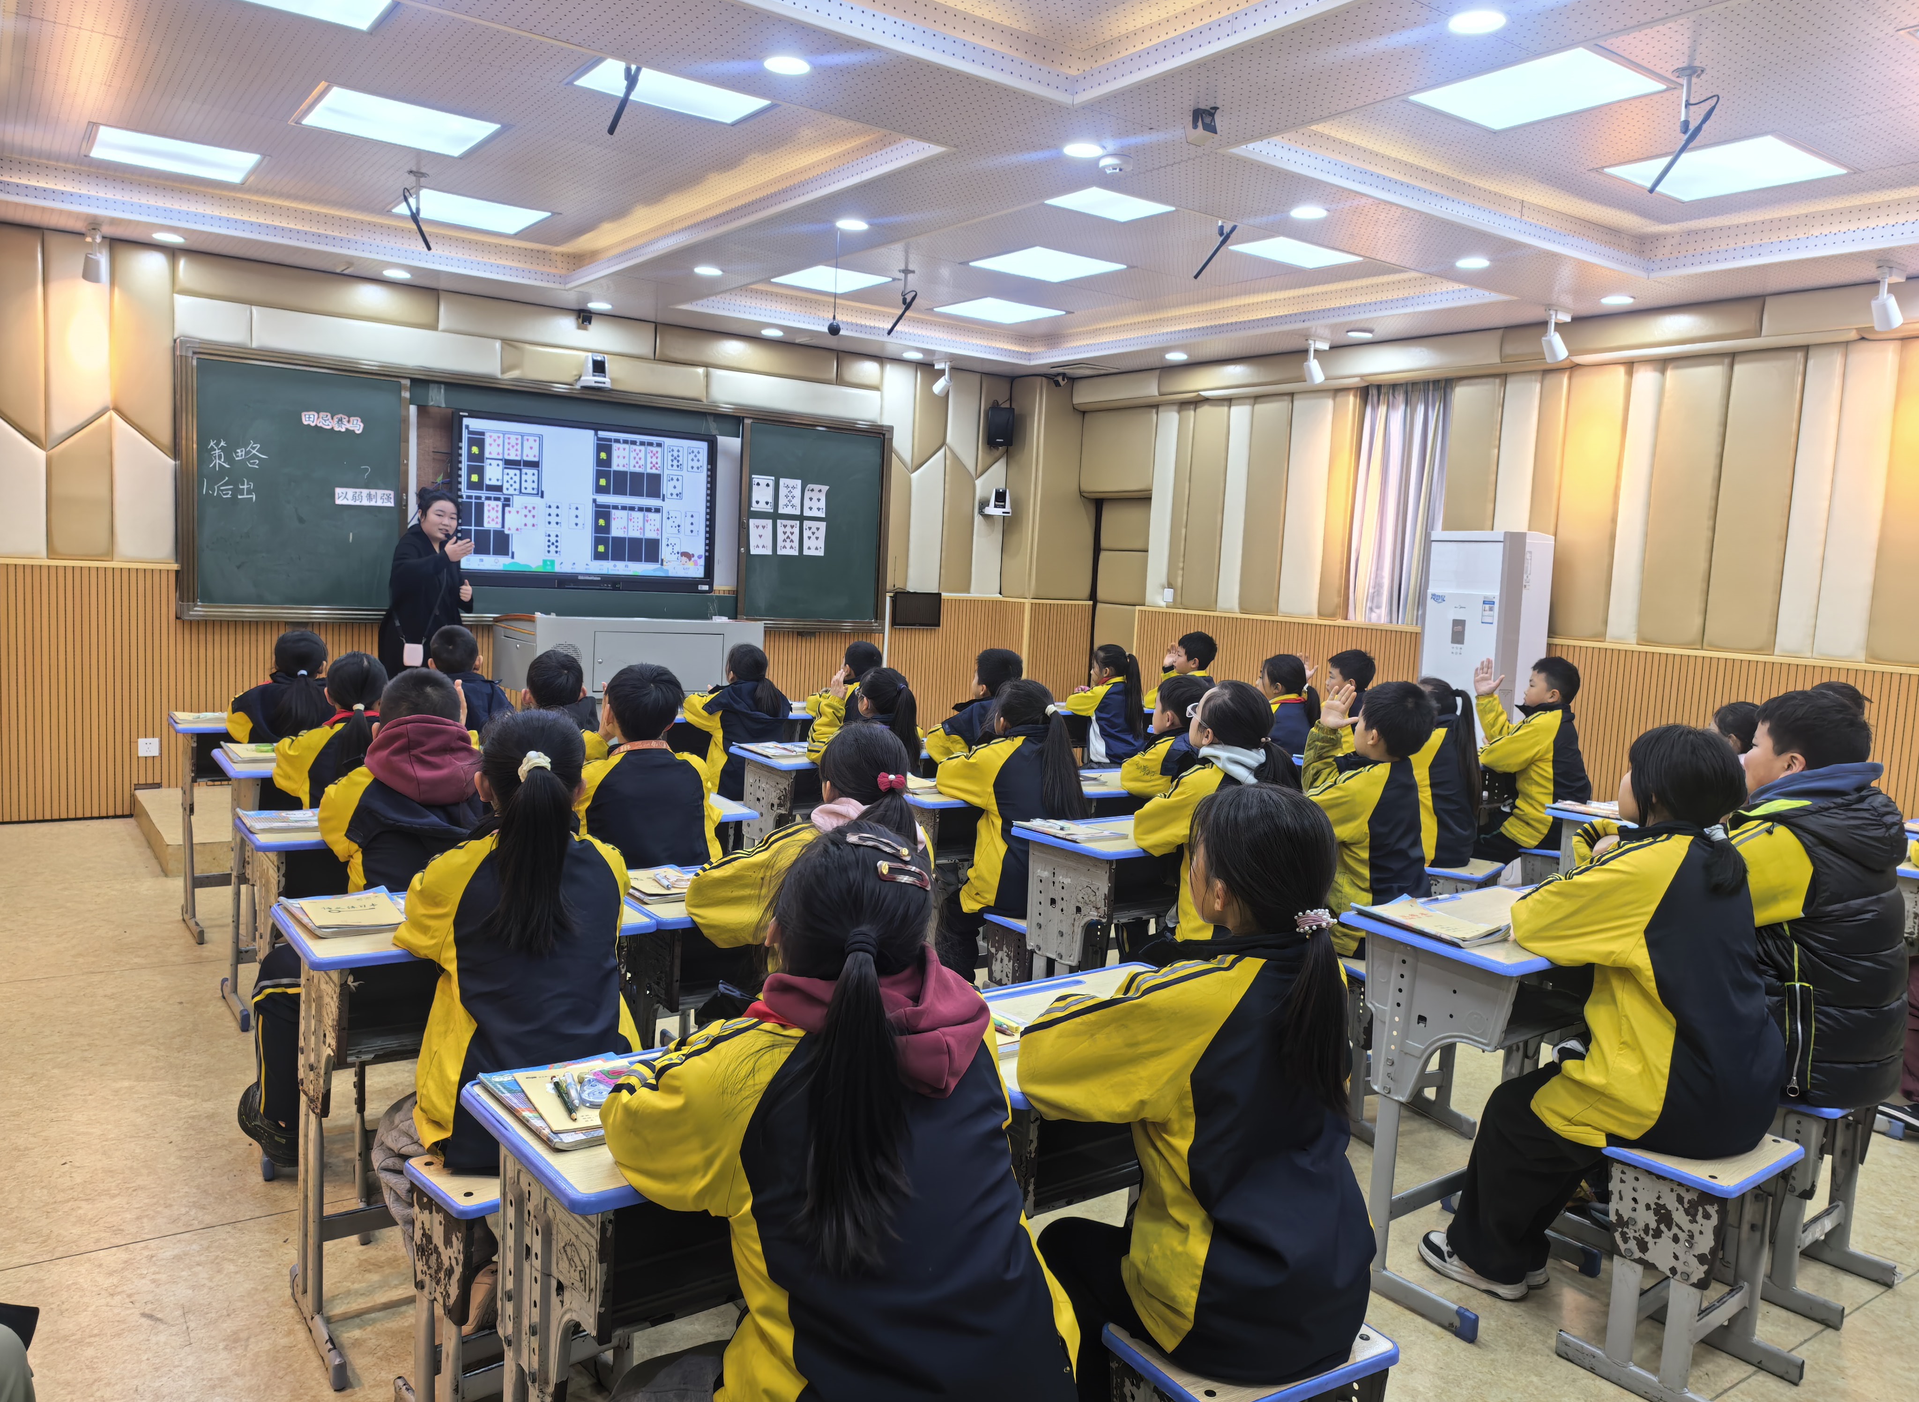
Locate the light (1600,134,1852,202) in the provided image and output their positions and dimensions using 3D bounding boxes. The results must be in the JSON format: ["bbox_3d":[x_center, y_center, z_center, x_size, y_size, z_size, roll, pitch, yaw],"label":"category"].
[{"bbox_3d":[2.751,-1.910,4.778,0.580,0.050,0.580,-1,7,-35],"label":"light"}]

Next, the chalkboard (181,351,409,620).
[{"bbox_3d":[-3.318,-1.048,6.712,1.025,1.268,0.060,-1,7,-35],"label":"chalkboard"}]

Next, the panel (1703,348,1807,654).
[{"bbox_3d":[3.409,-0.845,5.695,0.050,1.281,0.295,-1,7,-35],"label":"panel"}]

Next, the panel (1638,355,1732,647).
[{"bbox_3d":[3.242,-0.878,5.934,0.050,1.281,0.293,-1,7,-35],"label":"panel"}]

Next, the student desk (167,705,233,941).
[{"bbox_3d":[-2.509,0.433,4.831,0.600,0.759,0.415,-1,7,-35],"label":"student desk"}]

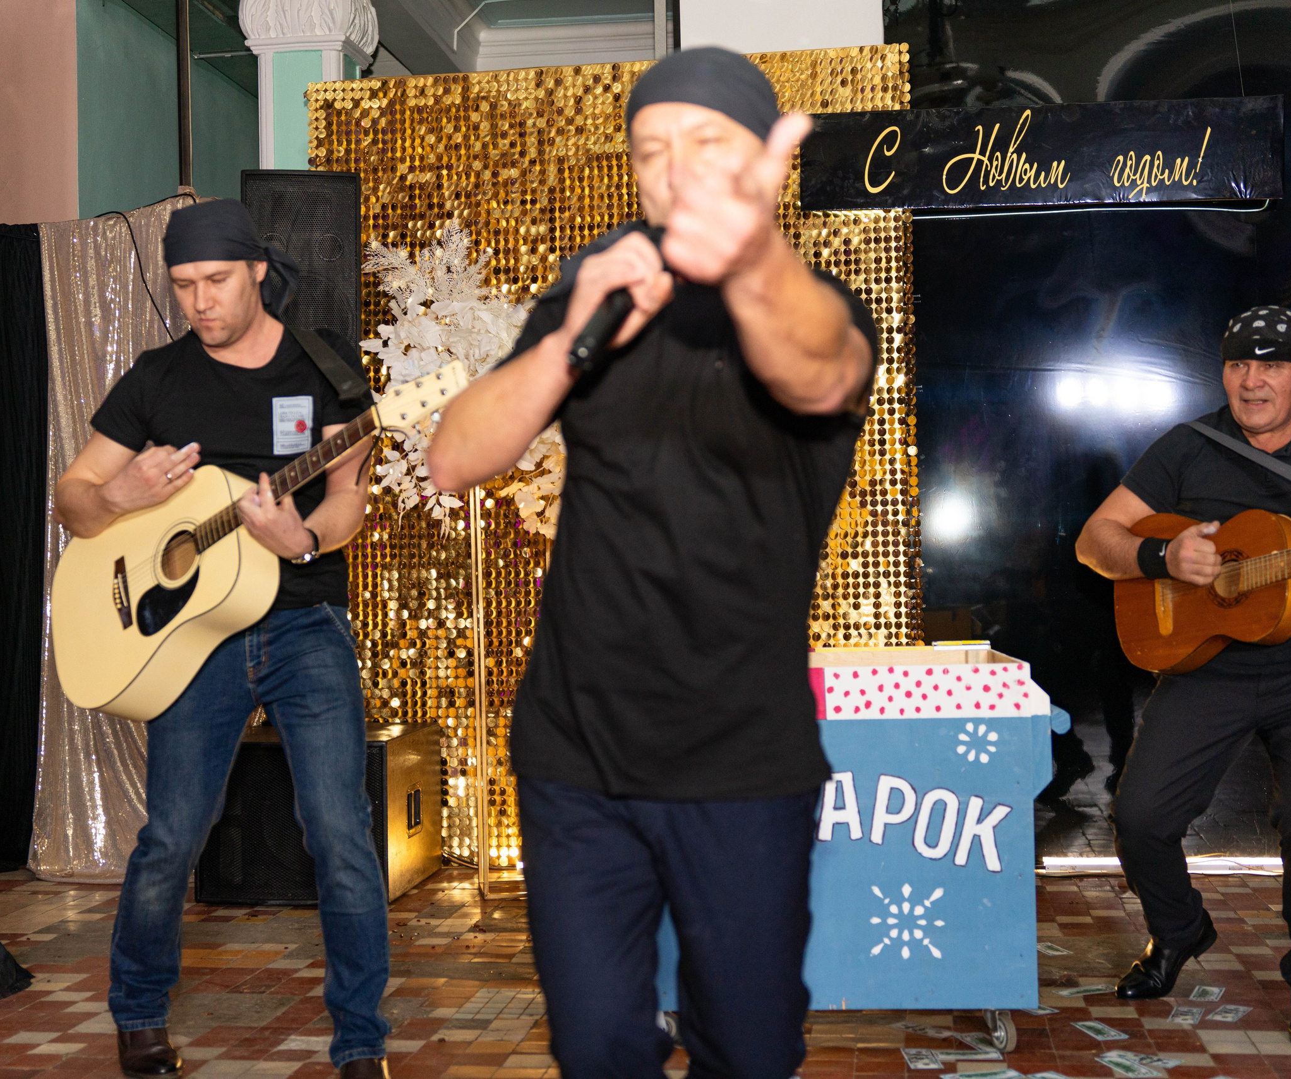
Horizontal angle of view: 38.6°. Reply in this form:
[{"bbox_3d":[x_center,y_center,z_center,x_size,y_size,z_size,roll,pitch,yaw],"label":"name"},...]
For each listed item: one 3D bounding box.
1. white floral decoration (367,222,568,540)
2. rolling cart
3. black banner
[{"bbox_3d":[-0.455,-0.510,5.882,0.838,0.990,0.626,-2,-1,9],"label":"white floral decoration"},{"bbox_3d":[0.433,0.637,4.163,0.879,0.737,0.707,-1,-1,5],"label":"rolling cart"},{"bbox_3d":[1.259,-1.228,5.913,1.525,0.328,0.061,-1,-1,7],"label":"black banner"}]

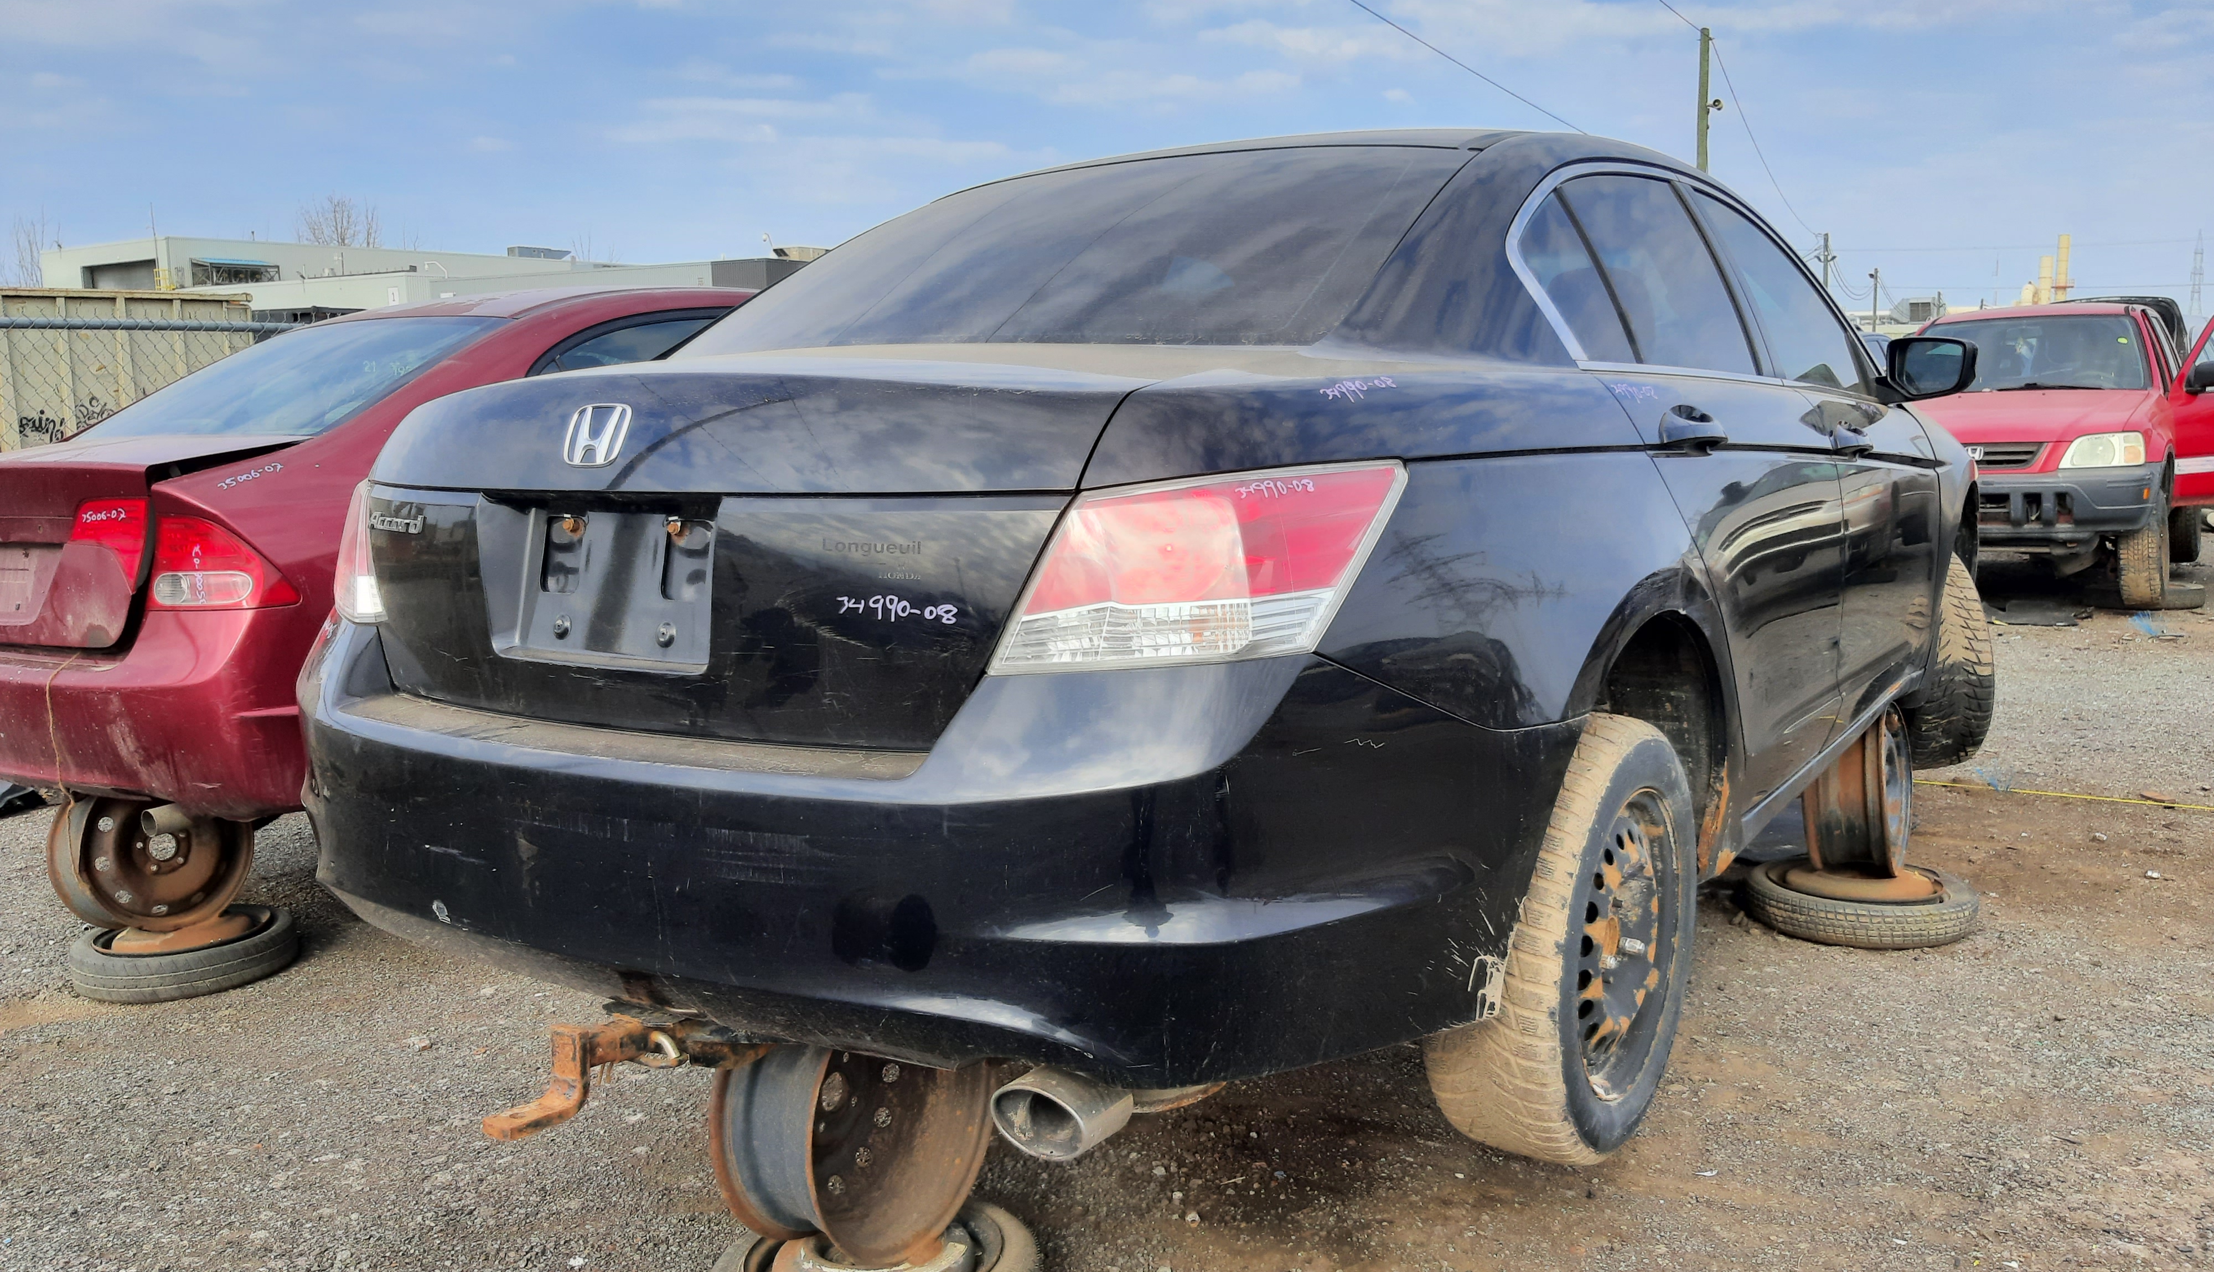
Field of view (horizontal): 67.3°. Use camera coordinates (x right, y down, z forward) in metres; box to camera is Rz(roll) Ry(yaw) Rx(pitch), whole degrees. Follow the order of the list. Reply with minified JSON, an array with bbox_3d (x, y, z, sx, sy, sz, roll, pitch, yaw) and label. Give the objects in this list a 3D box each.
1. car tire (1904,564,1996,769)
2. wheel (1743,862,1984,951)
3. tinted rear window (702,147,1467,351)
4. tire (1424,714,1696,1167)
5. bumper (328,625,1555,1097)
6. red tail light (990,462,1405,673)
[{"bbox_3d":[2.283,0.060,4.720,0.215,0.650,0.650,-4,7,6],"label":"car tire"},{"bbox_3d":[1.975,0.692,4.370,0.558,0.110,0.558,4,8,34],"label":"wheel"},{"bbox_3d":[-0.059,-0.601,2.598,1.180,0.100,0.800,4,35,34],"label":"tinted rear window"},{"bbox_3d":[0.673,0.433,2.430,0.215,0.650,0.650,5,9,35],"label":"tire"},{"bbox_3d":[-0.401,0.180,2.169,1.820,0.480,0.760,4,9,34],"label":"bumper"},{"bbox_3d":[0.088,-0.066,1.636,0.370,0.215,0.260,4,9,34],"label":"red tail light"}]

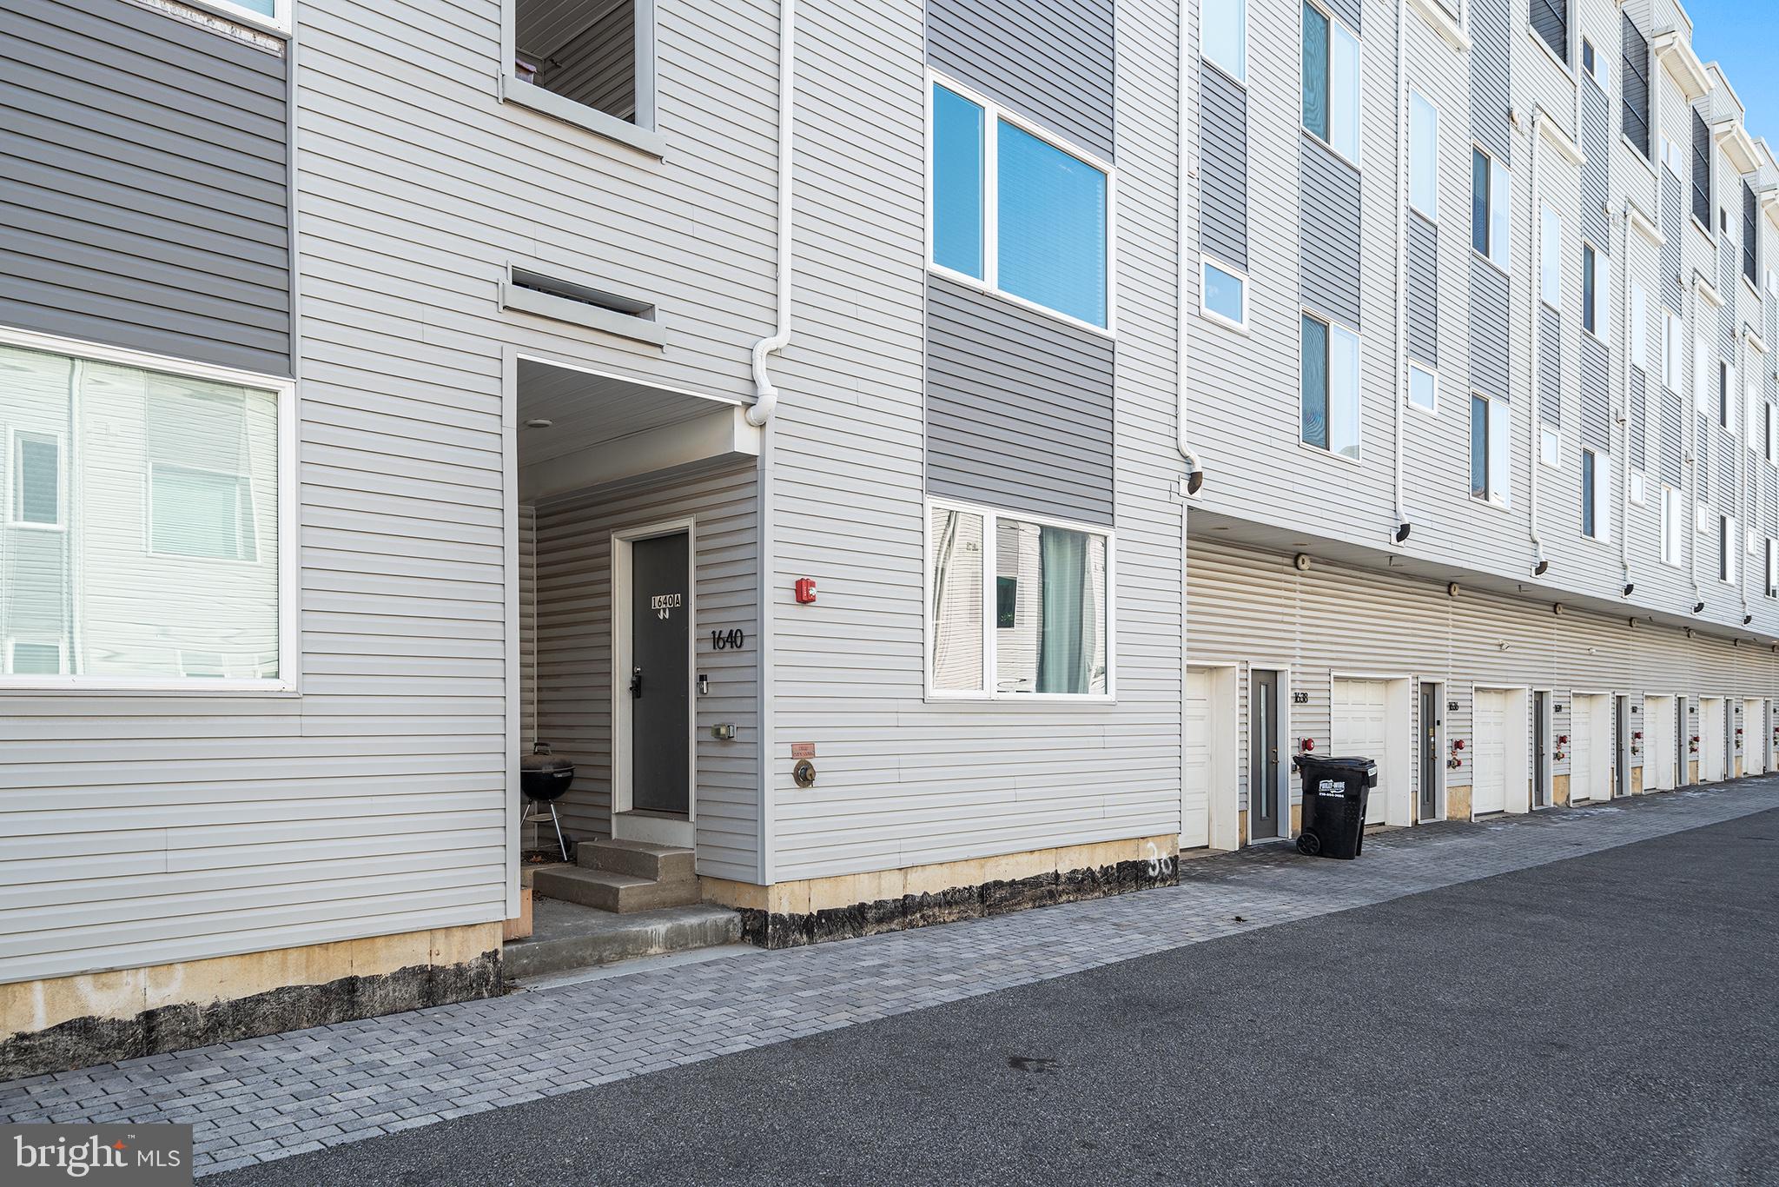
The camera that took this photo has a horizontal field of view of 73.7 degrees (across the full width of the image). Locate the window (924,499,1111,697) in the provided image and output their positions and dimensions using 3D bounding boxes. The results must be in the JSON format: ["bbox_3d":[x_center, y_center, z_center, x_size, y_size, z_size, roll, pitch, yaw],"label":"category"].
[{"bbox_3d":[1.140,0.123,9.713,2.350,1.504,0.100,3,-4,-44],"label":"window"}]

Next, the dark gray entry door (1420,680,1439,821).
[{"bbox_3d":[7.994,2.363,17.688,0.920,2.060,0.120,3,-4,-44],"label":"dark gray entry door"}]

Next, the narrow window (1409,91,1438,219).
[{"bbox_3d":[6.725,-5.506,14.971,0.871,1.505,0.100,2,-3,-44],"label":"narrow window"}]

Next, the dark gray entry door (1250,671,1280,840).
[{"bbox_3d":[4.484,1.957,14.358,0.880,2.040,0.100,2,-3,-44],"label":"dark gray entry door"}]

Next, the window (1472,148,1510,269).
[{"bbox_3d":[8.451,-5.381,16.629,1.420,1.440,0.100,3,-4,-44],"label":"window"}]

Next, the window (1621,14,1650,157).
[{"bbox_3d":[13.801,-9.376,21.958,1.803,2.221,0.100,3,-4,-44],"label":"window"}]

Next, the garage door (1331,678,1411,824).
[{"bbox_3d":[6.544,2.192,16.289,2.450,2.140,0.200,3,-4,-44],"label":"garage door"}]

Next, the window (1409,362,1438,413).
[{"bbox_3d":[6.720,-2.578,14.967,0.883,0.584,0.100,2,-3,-44],"label":"window"}]

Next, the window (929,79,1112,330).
[{"bbox_3d":[1.151,-3.108,9.723,2.320,1.500,0.100,3,-4,-44],"label":"window"}]

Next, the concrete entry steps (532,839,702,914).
[{"bbox_3d":[-1.926,1.983,8.368,0.660,0.345,1.150,3,-4,-44],"label":"concrete entry steps"}]

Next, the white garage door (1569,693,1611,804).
[{"bbox_3d":[13.561,3.007,23.126,2.417,2.134,0.250,3,-4,-44],"label":"white garage door"}]

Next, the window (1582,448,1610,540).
[{"bbox_3d":[11.916,-1.624,19.975,1.420,1.440,0.100,3,-4,-44],"label":"window"}]

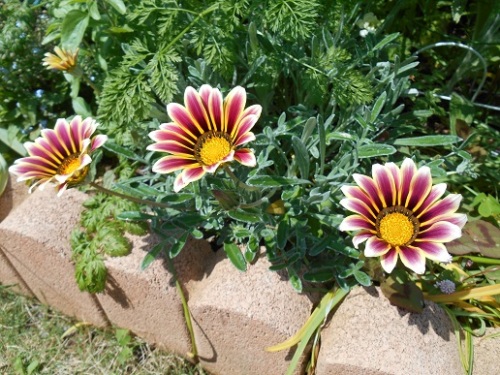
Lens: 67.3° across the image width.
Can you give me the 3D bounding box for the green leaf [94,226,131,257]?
[{"bbox_3d":[-0.124,0.049,0.338,0.042,0.012,0.024,27,52,24],"label":"green leaf"}]

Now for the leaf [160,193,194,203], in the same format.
[{"bbox_3d":[-0.069,0.009,0.358,0.032,0.006,0.011,-10,47,-10],"label":"leaf"}]

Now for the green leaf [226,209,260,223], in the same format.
[{"bbox_3d":[-0.006,0.026,0.348,0.033,0.006,0.009,16,51,13],"label":"green leaf"}]

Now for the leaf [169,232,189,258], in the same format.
[{"bbox_3d":[-0.063,0.051,0.330,0.009,0.006,0.028,22,62,20],"label":"leaf"}]

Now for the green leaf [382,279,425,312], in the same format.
[{"bbox_3d":[0.119,0.084,0.292,0.027,0.008,0.033,-30,58,-26],"label":"green leaf"}]

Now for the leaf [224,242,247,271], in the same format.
[{"bbox_3d":[-0.014,0.064,0.348,0.013,0.006,0.030,-34,76,-9],"label":"leaf"}]

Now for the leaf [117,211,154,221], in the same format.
[{"bbox_3d":[-0.107,0.026,0.350,0.037,0.006,0.011,5,42,6],"label":"leaf"}]

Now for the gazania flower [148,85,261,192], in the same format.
[{"bbox_3d":[-0.037,-0.040,0.305,0.093,0.032,0.088,25,78,28],"label":"gazania flower"}]

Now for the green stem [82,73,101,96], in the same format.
[{"bbox_3d":[-0.202,-0.131,0.477,0.006,0.029,0.006,-40,10,0],"label":"green stem"}]

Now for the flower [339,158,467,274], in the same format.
[{"bbox_3d":[0.118,0.022,0.290,0.095,0.030,0.090,20,69,23],"label":"flower"}]

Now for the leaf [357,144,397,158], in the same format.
[{"bbox_3d":[0.128,-0.036,0.378,0.038,0.007,0.015,-2,45,8],"label":"leaf"}]

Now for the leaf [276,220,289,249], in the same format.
[{"bbox_3d":[0.029,0.043,0.335,0.010,0.006,0.028,7,64,3],"label":"leaf"}]

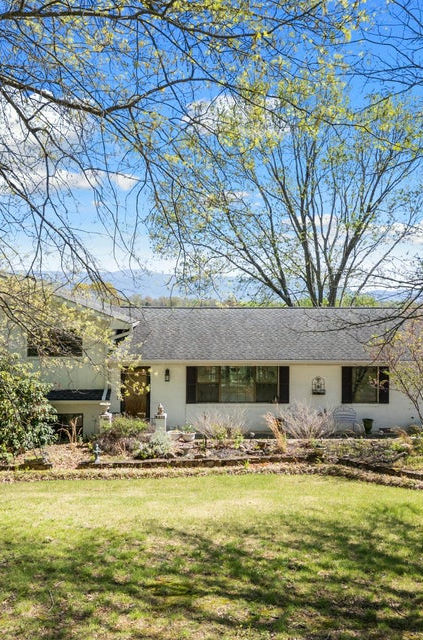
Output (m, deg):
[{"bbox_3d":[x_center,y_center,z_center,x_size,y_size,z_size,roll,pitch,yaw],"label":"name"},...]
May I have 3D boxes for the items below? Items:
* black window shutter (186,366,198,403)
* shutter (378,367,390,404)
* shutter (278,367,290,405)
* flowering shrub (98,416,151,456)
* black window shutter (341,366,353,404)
[{"bbox_3d":[-0.683,2.256,20.400,0.360,1.290,0.045,0,0,0],"label":"black window shutter"},{"bbox_3d":[5.956,2.256,20.400,0.360,1.290,0.045,0,0,0],"label":"shutter"},{"bbox_3d":[2.514,2.256,20.400,0.360,1.290,0.045,0,0,0],"label":"shutter"},{"bbox_3d":[-2.600,3.280,17.200,1.550,1.080,1.350,0,0,0],"label":"flowering shrub"},{"bbox_3d":[4.690,2.256,20.400,0.360,1.290,0.045,0,0,0],"label":"black window shutter"}]

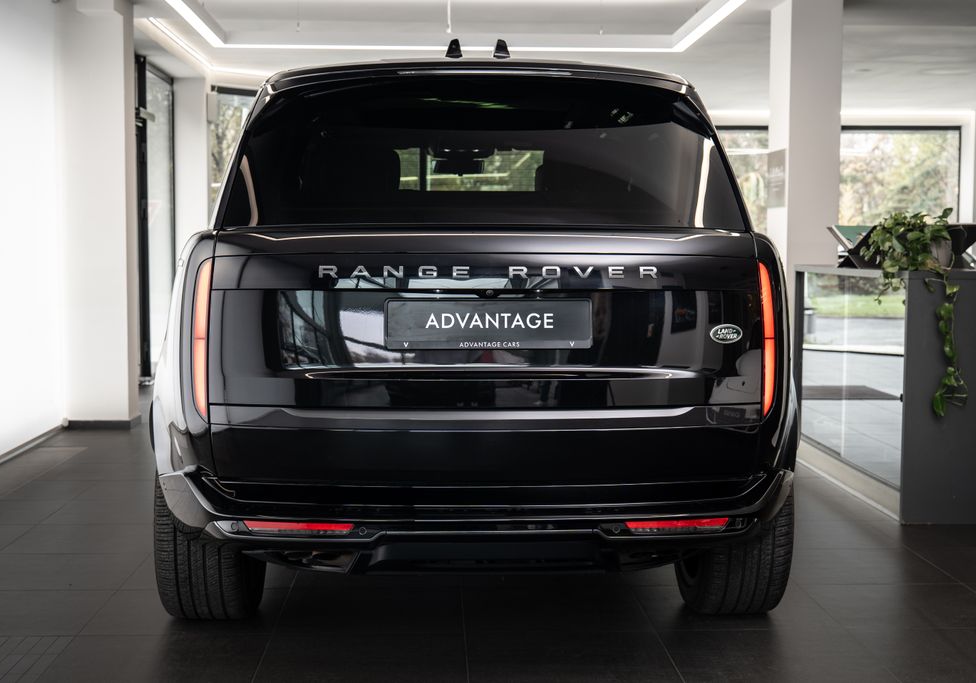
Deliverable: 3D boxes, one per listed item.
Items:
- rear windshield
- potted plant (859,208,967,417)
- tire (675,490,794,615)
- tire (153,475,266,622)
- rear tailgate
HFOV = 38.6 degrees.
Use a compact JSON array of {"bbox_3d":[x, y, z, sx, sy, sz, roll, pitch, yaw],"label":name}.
[{"bbox_3d":[-0.009,-0.497,3.759,1.404,0.471,0.140,0,-23,-2],"label":"rear windshield"},{"bbox_3d":[1.924,-0.138,6.305,0.470,0.925,0.380,0,4,-2],"label":"potted plant"},{"bbox_3d":[0.804,0.504,4.696,0.282,0.800,0.805,0,4,-2],"label":"tire"},{"bbox_3d":[-0.903,0.504,4.635,0.282,0.800,0.805,0,4,-2],"label":"tire"},{"bbox_3d":[0.003,0.038,3.629,1.436,0.658,0.180,0,4,-2],"label":"rear tailgate"}]

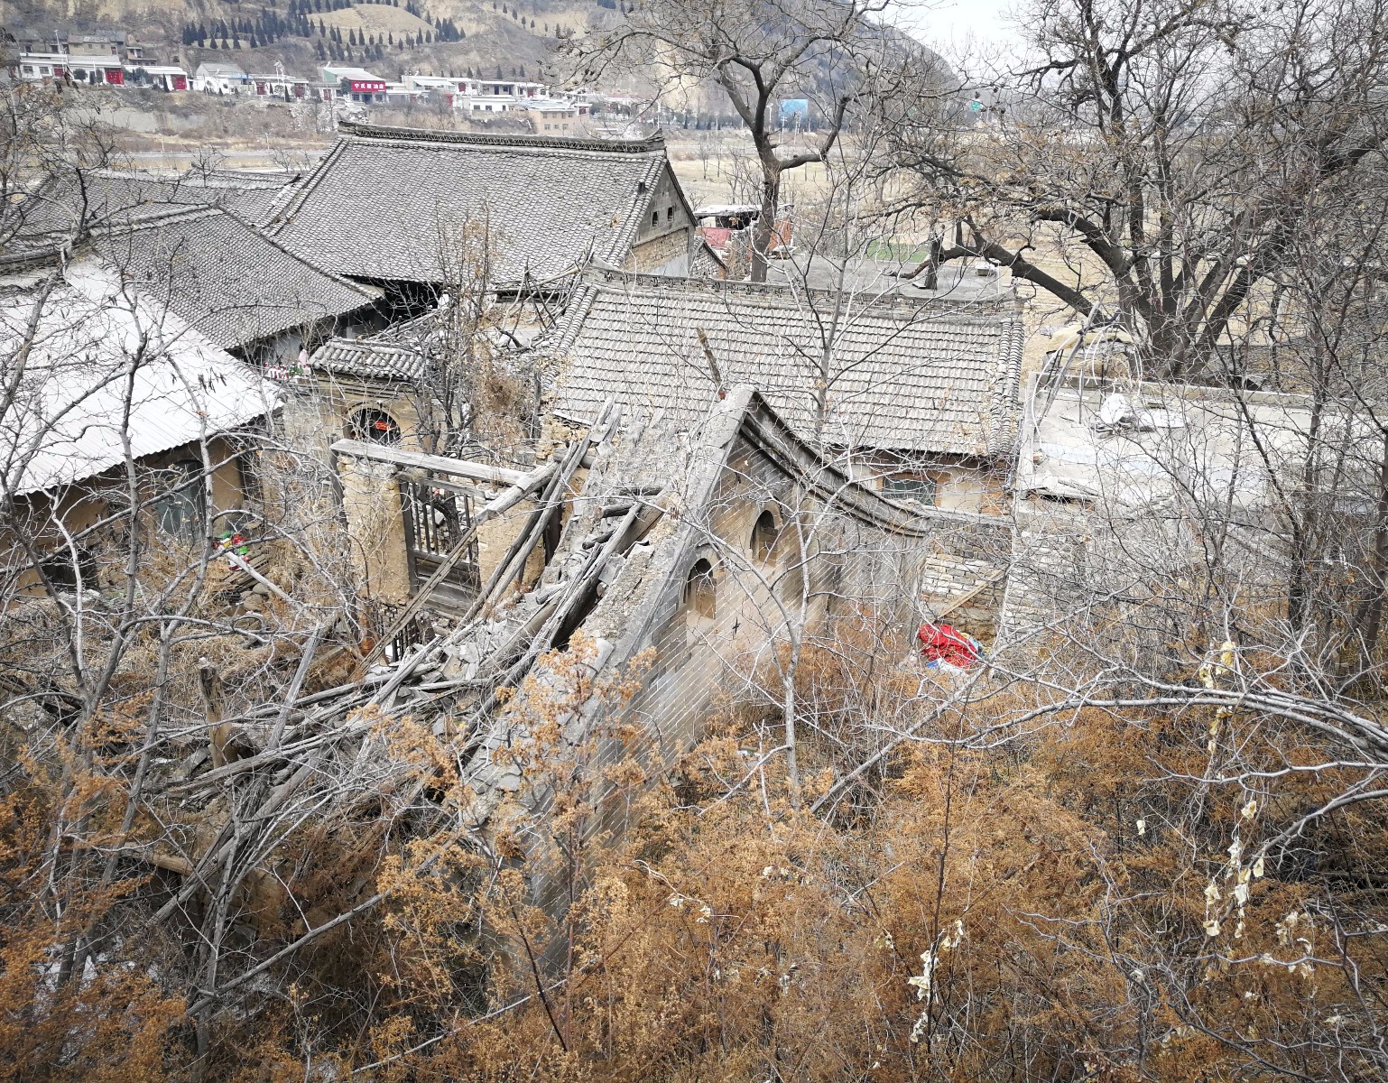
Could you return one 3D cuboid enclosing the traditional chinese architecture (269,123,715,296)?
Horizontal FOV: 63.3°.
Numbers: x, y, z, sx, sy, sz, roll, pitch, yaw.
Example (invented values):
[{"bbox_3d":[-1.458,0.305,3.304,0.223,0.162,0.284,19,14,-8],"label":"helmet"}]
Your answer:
[{"bbox_3d":[-6.193,-9.033,34.871,10.500,7.250,10.200,7,22,11],"label":"traditional chinese architecture"}]

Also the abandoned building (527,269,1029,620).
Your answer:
[{"bbox_3d":[1.900,-2.500,22.857,8.750,5.400,5.700,7,22,12],"label":"abandoned building"}]

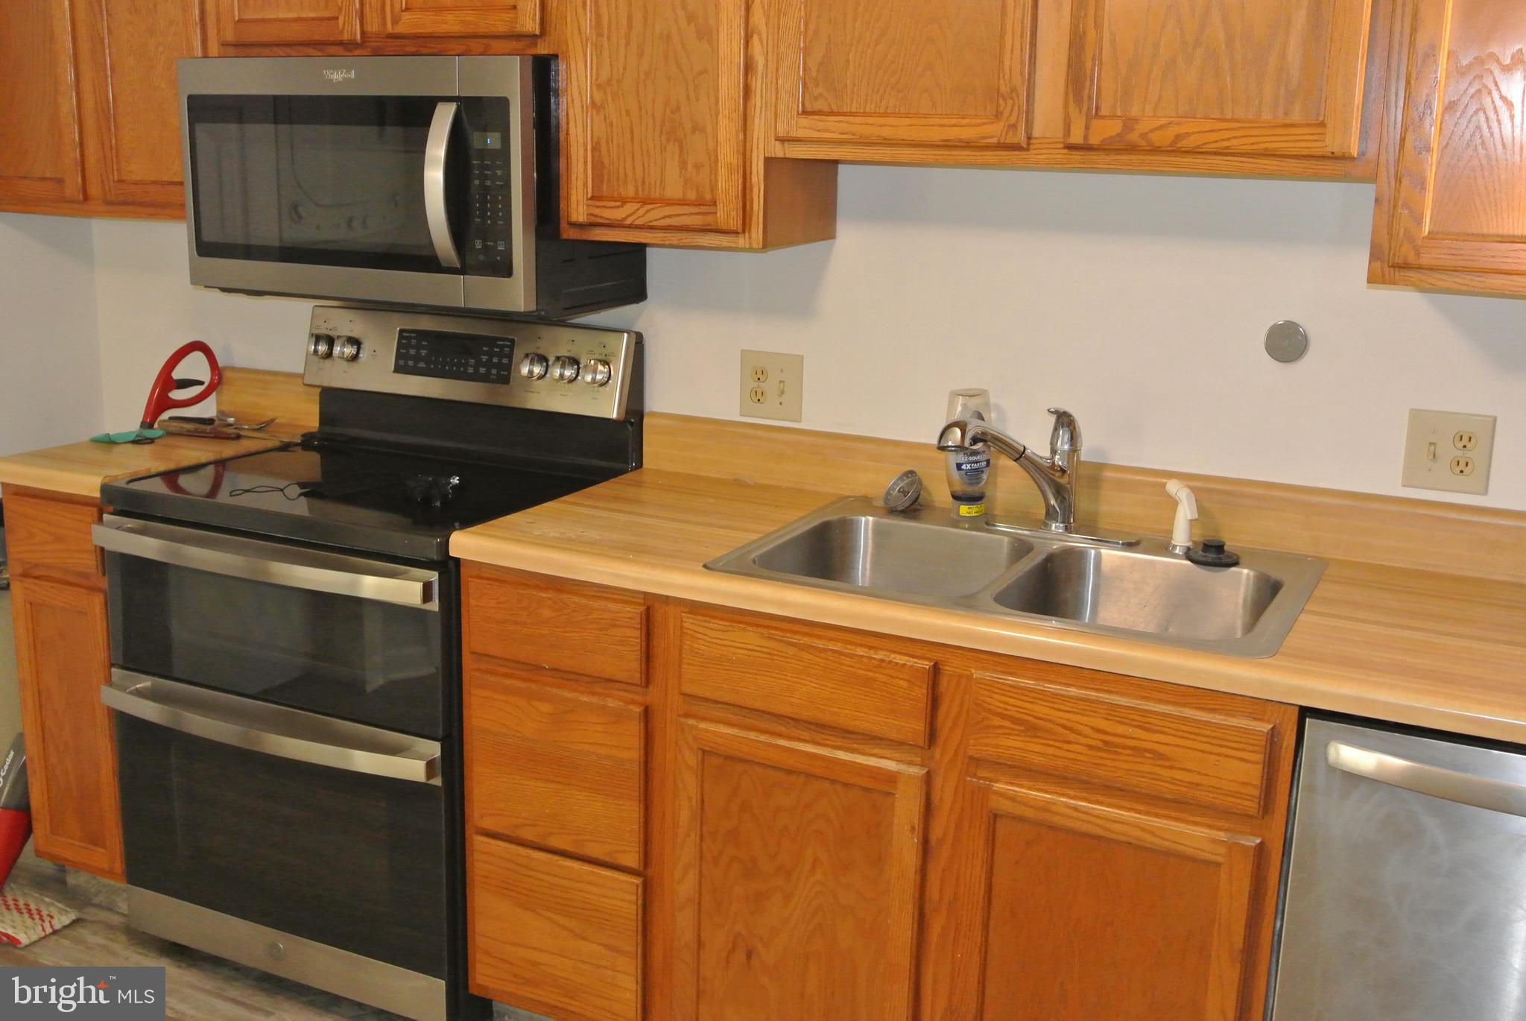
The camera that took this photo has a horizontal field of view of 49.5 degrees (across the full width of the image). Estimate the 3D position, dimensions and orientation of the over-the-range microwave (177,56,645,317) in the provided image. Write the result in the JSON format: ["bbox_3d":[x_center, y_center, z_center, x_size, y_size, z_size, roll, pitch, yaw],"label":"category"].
[{"bbox_3d":[-0.637,-0.607,3.025,0.754,0.417,0.398,8,15,26],"label":"over-the-range microwave"}]

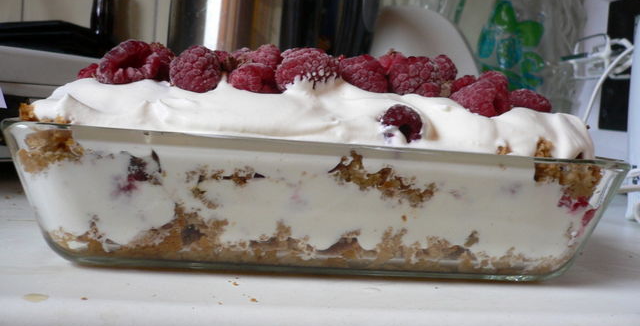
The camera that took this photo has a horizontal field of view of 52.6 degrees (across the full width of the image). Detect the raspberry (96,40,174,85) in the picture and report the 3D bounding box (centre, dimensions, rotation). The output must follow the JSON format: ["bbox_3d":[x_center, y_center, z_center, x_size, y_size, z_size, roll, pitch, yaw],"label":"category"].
[{"bbox_3d":[-0.082,-0.044,0.285,0.030,0.021,0.023,3,1,-6],"label":"raspberry"}]

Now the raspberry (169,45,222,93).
[{"bbox_3d":[-0.055,-0.042,0.287,0.023,0.021,0.023,3,1,-6],"label":"raspberry"}]

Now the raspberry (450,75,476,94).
[{"bbox_3d":[0.073,-0.034,0.312,0.020,0.018,0.020,3,3,-6],"label":"raspberry"}]

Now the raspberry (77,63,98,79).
[{"bbox_3d":[-0.100,-0.040,0.286,0.019,0.018,0.019,3,3,-6],"label":"raspberry"}]

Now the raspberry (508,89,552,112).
[{"bbox_3d":[0.100,-0.028,0.309,0.021,0.018,0.020,3,3,-6],"label":"raspberry"}]

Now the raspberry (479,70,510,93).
[{"bbox_3d":[0.085,-0.038,0.318,0.020,0.020,0.021,3,1,-6],"label":"raspberry"}]

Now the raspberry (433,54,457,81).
[{"bbox_3d":[0.056,-0.043,0.308,0.019,0.019,0.019,3,3,-6],"label":"raspberry"}]

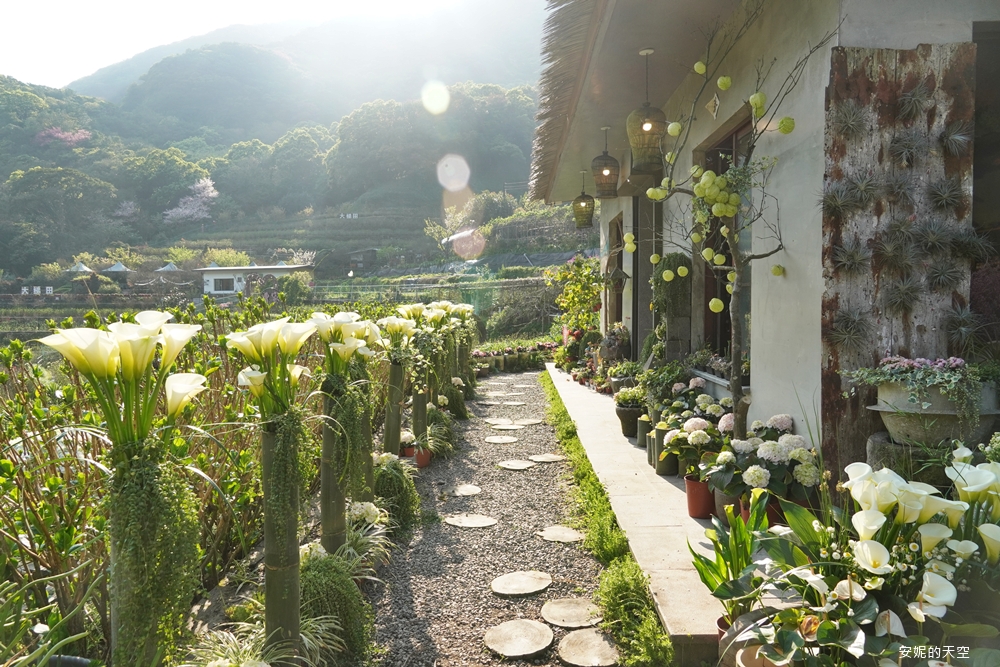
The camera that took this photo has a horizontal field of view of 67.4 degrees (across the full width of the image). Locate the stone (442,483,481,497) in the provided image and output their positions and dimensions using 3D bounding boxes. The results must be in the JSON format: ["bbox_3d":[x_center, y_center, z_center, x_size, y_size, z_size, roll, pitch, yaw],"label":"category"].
[{"bbox_3d":[-0.268,1.097,5.226,0.275,0.035,0.270,0,3,1],"label":"stone"}]

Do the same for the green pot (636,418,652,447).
[{"bbox_3d":[1.177,0.796,6.115,0.120,0.220,0.120,0,3,2],"label":"green pot"}]

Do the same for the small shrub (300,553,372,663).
[{"bbox_3d":[-0.656,1.024,2.947,0.330,0.350,0.330,0,3,2],"label":"small shrub"}]

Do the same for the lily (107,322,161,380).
[{"bbox_3d":[-0.791,0.039,1.620,0.120,0.130,0.110,0,3,2],"label":"lily"}]

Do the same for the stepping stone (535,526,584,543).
[{"bbox_3d":[0.340,1.140,4.216,0.275,0.040,0.270,0,3,2],"label":"stepping stone"}]

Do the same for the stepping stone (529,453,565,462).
[{"bbox_3d":[0.389,1.046,6.215,0.305,0.040,0.310,0,3,2],"label":"stepping stone"}]

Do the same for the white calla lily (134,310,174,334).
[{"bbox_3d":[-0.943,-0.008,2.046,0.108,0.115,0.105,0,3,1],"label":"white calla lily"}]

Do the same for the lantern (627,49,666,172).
[{"bbox_3d":[1.184,-1.799,6.051,0.326,0.989,0.326,0,3,1],"label":"lantern"}]

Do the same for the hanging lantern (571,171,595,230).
[{"bbox_3d":[1.306,-2.079,11.659,0.334,0.892,0.334,0,3,1],"label":"hanging lantern"}]

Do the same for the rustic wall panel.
[{"bbox_3d":[1.963,-0.224,3.700,0.745,2.392,0.070,0,3,1],"label":"rustic wall panel"}]

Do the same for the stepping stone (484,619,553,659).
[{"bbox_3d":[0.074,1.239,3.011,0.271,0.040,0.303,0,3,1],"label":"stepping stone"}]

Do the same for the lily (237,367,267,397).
[{"bbox_3d":[-0.901,0.178,2.720,0.095,0.110,0.100,2,3,28],"label":"lily"}]

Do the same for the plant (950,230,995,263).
[{"bbox_3d":[2.614,-0.481,4.150,0.210,0.170,0.170,0,3,1],"label":"plant"}]

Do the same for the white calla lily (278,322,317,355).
[{"bbox_3d":[-0.742,0.018,2.750,0.125,0.115,0.110,2,3,33],"label":"white calla lily"}]

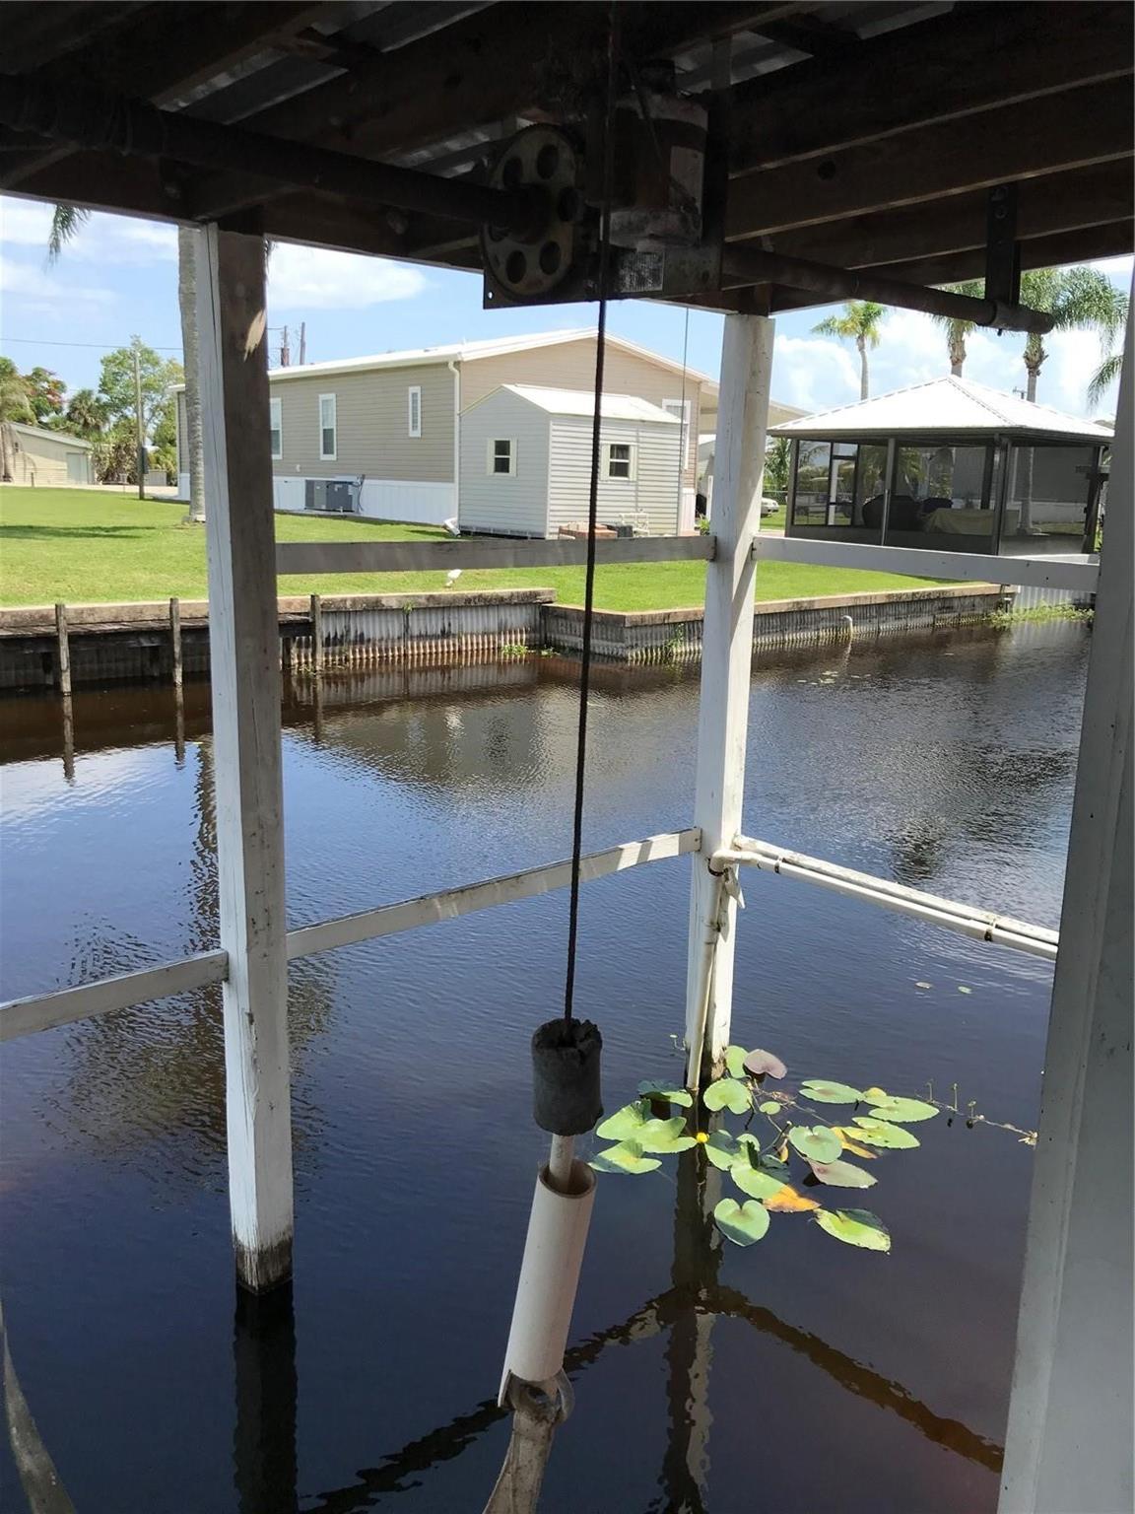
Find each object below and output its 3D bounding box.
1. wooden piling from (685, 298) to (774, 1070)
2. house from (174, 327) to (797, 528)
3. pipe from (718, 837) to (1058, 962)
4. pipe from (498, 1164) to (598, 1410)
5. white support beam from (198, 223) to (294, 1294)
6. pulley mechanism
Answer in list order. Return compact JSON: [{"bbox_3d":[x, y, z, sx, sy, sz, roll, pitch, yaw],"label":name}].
[{"bbox_3d":[0.667,-0.131,5.181,0.140,3.280,0.140,-10,17,-41],"label":"wooden piling"},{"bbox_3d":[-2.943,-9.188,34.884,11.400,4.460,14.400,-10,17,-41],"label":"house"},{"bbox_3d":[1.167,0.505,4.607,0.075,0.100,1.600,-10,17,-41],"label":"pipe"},{"bbox_3d":[-0.022,0.597,1.345,0.060,0.325,0.060,8,20,-3],"label":"pipe"},{"bbox_3d":[-0.959,0.139,3.696,0.140,3.230,0.140,-10,17,-41],"label":"white support beam"},{"bbox_3d":[-0.043,-0.967,2.121,0.280,0.320,0.630,-10,17,-41],"label":"pulley mechanism"}]

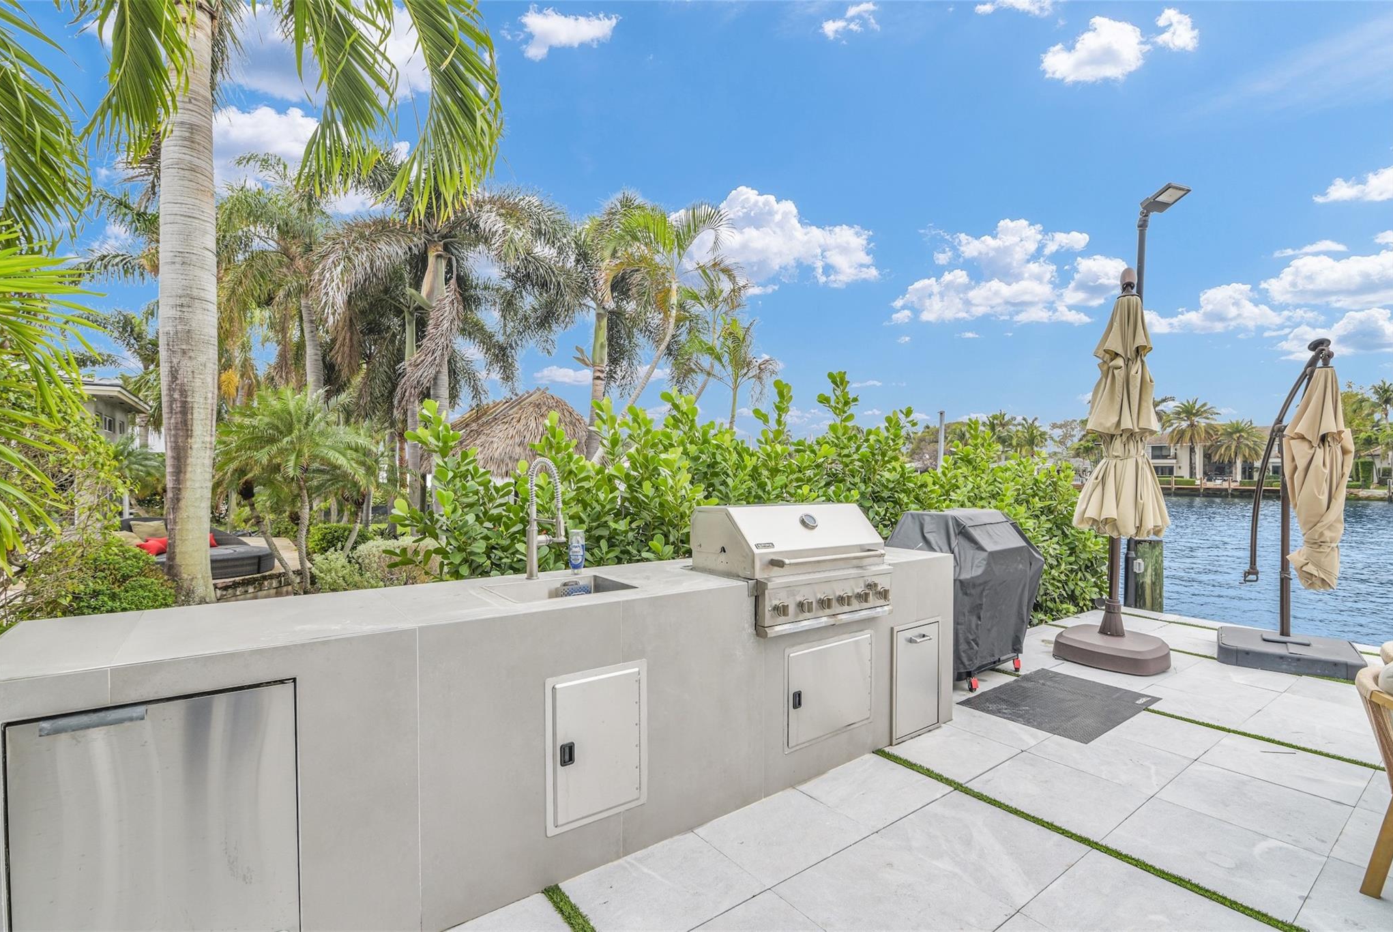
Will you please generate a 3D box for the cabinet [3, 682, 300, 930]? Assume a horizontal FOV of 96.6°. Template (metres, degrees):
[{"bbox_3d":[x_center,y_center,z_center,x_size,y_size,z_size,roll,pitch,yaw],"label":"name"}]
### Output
[{"bbox_3d":[-1.503,1.023,1.787,0.565,0.848,0.551,1,-1,-36],"label":"cabinet"}]

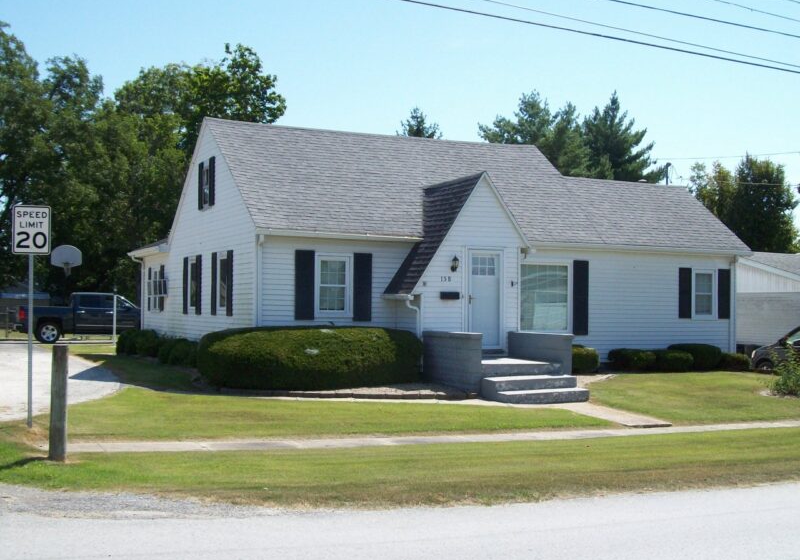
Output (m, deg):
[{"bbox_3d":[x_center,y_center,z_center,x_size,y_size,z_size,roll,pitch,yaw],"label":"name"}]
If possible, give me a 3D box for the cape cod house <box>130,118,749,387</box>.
[{"bbox_3d":[0.543,-0.675,27.515,12.852,5.951,12.448,1,-2,-26],"label":"cape cod house"}]

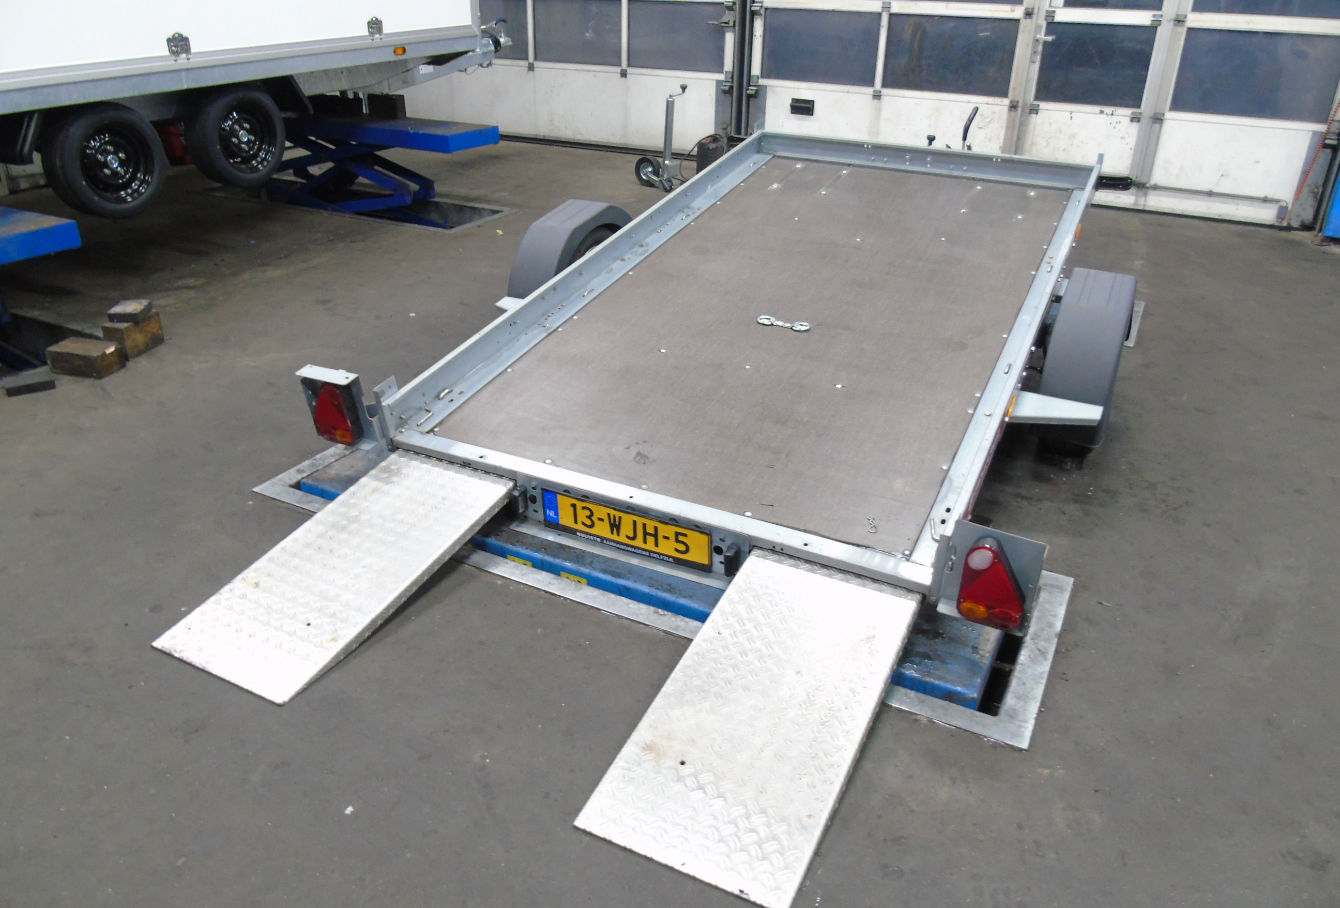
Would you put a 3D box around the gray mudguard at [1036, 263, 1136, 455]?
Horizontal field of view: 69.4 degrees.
[{"bbox_3d":[1.399,-0.386,3.200,0.215,0.350,0.780,14,38,23],"label":"gray mudguard"}]

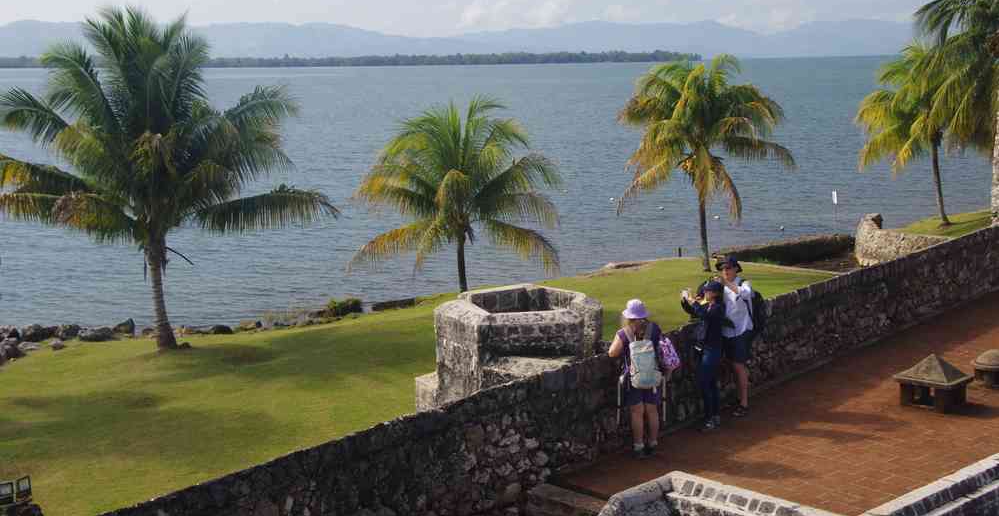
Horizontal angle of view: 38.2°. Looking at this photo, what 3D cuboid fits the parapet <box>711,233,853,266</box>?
[{"bbox_3d":[9.931,-0.076,49.764,7.239,0.800,0.700,-7,10,-40],"label":"parapet"}]

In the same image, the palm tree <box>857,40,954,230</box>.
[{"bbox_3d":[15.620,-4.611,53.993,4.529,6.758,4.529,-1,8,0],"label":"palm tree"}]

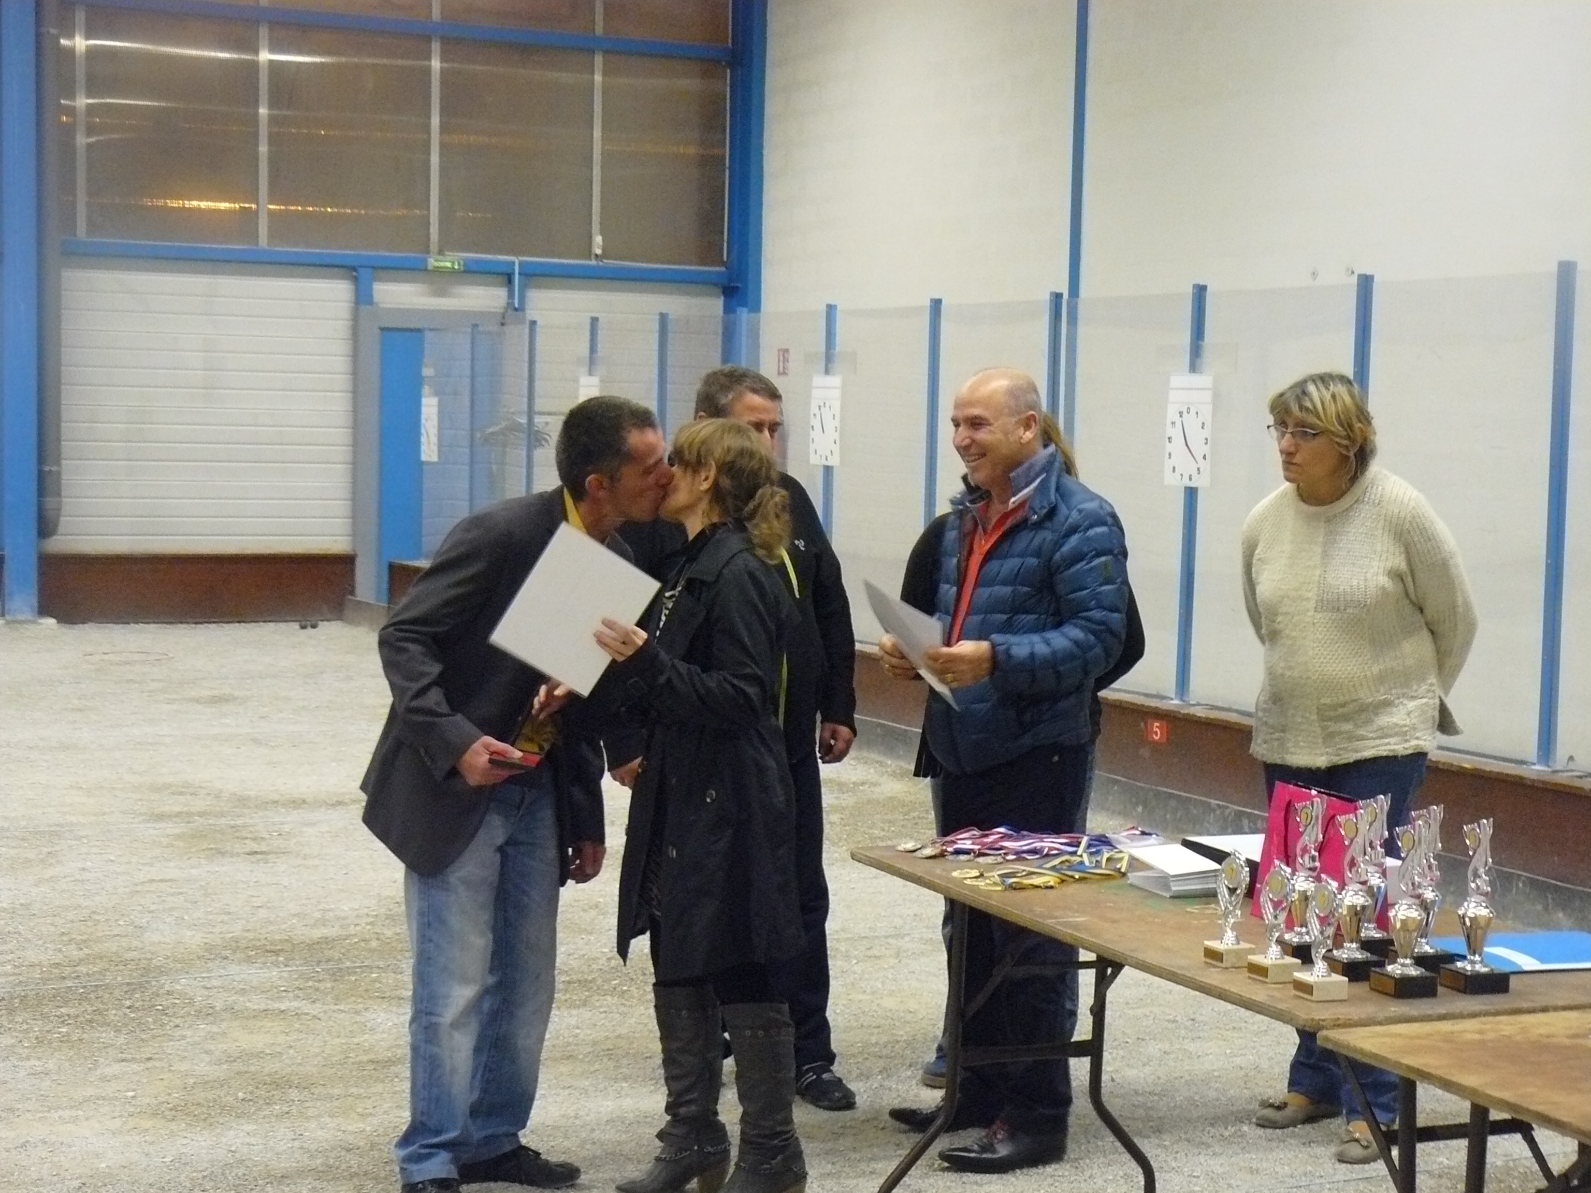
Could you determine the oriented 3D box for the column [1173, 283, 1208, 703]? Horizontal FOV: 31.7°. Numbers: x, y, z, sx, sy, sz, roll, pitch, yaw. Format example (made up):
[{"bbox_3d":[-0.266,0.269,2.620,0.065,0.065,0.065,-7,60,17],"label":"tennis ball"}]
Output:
[{"bbox_3d":[1.590,-0.409,11.252,0.050,1.667,0.055,-1,4,-26],"label":"column"}]

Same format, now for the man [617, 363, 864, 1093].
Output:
[{"bbox_3d":[-0.137,0.311,6.714,0.570,1.720,0.400,1,4,-8],"label":"man"}]

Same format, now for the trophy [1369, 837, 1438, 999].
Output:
[{"bbox_3d":[0.938,0.480,4.300,0.073,0.262,0.073,0,4,-22],"label":"trophy"}]

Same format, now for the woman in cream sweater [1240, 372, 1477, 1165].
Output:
[{"bbox_3d":[1.268,0.361,6.334,0.510,1.730,0.390,4,4,34],"label":"woman in cream sweater"}]

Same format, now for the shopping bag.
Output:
[{"bbox_3d":[0.914,0.456,4.875,0.120,0.235,0.265,0,4,-23],"label":"shopping bag"}]

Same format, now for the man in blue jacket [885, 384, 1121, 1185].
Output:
[{"bbox_3d":[0.458,0.358,6.194,0.450,1.720,0.510,-1,4,-27],"label":"man in blue jacket"}]

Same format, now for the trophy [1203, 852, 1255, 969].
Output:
[{"bbox_3d":[0.700,0.501,4.502,0.058,0.185,0.058,0,4,-22],"label":"trophy"}]

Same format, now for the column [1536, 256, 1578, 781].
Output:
[{"bbox_3d":[2.526,-0.265,9.299,0.050,1.675,0.055,-1,4,-26],"label":"column"}]

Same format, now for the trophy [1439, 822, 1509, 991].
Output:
[{"bbox_3d":[1.058,0.479,4.342,0.073,0.265,0.073,0,4,-22],"label":"trophy"}]

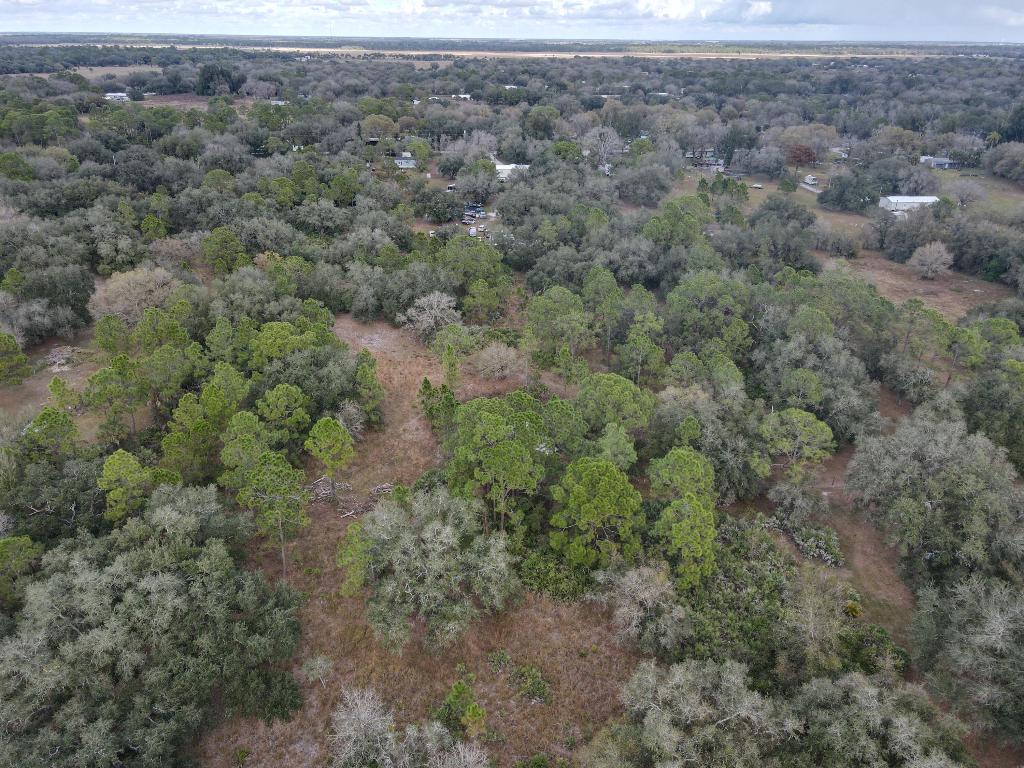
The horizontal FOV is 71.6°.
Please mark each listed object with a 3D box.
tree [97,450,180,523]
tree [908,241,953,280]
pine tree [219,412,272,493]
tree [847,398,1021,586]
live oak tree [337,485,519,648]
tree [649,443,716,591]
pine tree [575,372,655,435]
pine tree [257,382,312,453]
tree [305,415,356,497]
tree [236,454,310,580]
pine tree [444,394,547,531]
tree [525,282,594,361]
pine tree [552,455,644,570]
[{"bbox_3d":[-45.746,14.908,88.478,9.000,14.300,9.000,1,26,0],"label":"tree"},{"bbox_3d":[113.628,-33.353,193.368,10.600,11.000,10.600,1,26,0],"label":"tree"},{"bbox_3d":[-37.290,10.710,99.440,7.300,14.300,7.300,-10,28,-21],"label":"pine tree"},{"bbox_3d":[51.875,13.227,90.752,18.000,17.000,19.500,1,26,0],"label":"tree"},{"bbox_3d":[-8.095,20.081,77.916,17.500,15.000,18.500,1,26,0],"label":"live oak tree"},{"bbox_3d":[19.960,16.930,83.330,8.300,18.360,8.300,8,27,15],"label":"tree"},{"bbox_3d":[15.550,5.299,109.538,12.000,14.000,12.000,1,26,0],"label":"pine tree"},{"bbox_3d":[-35.260,6.670,108.750,8.000,13.360,8.000,-9,28,-18],"label":"pine tree"},{"bbox_3d":[-25.950,10.950,100.540,7.000,13.090,7.000,-7,27,-15],"label":"tree"},{"bbox_3d":[-27.858,16.259,83.819,8.000,16.300,8.000,1,26,0],"label":"tree"},{"bbox_3d":[-2.160,11.550,92.370,12.500,19.660,11.500,0,26,-1],"label":"pine tree"},{"bbox_3d":[9.720,-11.500,143.920,13.000,15.680,11.500,2,26,4],"label":"tree"},{"bbox_3d":[10.200,16.760,85.750,10.800,16.380,10.500,4,26,8],"label":"pine tree"}]

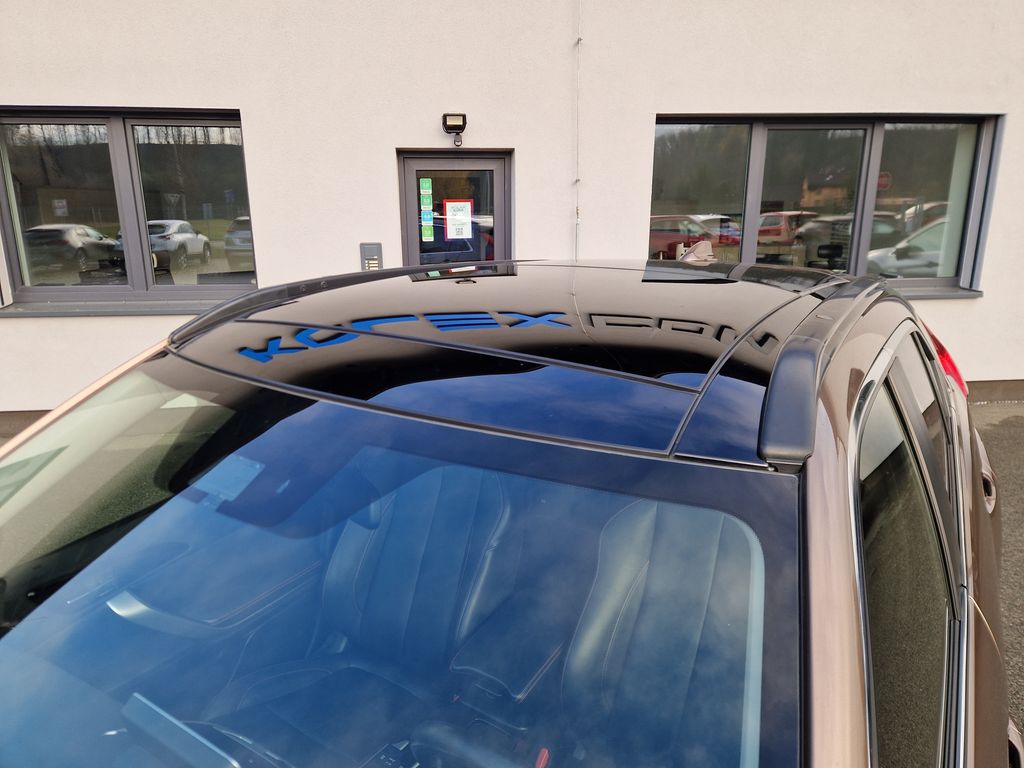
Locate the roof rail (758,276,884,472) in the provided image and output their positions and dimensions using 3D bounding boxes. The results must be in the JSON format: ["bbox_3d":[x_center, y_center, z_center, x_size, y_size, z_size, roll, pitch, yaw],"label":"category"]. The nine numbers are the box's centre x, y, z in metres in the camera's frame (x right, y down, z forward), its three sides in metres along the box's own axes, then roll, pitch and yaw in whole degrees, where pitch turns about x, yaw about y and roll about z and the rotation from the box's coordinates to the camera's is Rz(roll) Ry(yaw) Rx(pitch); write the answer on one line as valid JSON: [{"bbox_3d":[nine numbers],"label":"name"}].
[{"bbox_3d":[0.702,-0.144,1.409,0.085,0.115,1.600,9,17,30],"label":"roof rail"}]

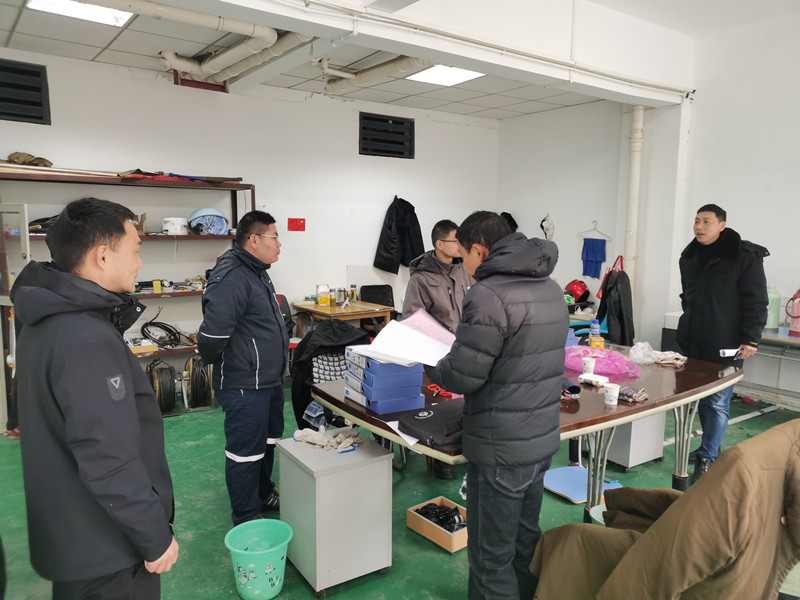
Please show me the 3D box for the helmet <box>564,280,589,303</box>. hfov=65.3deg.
[{"bbox_3d":[1.886,-0.091,6.650,0.270,0.240,0.240,3,8,23],"label":"helmet"}]

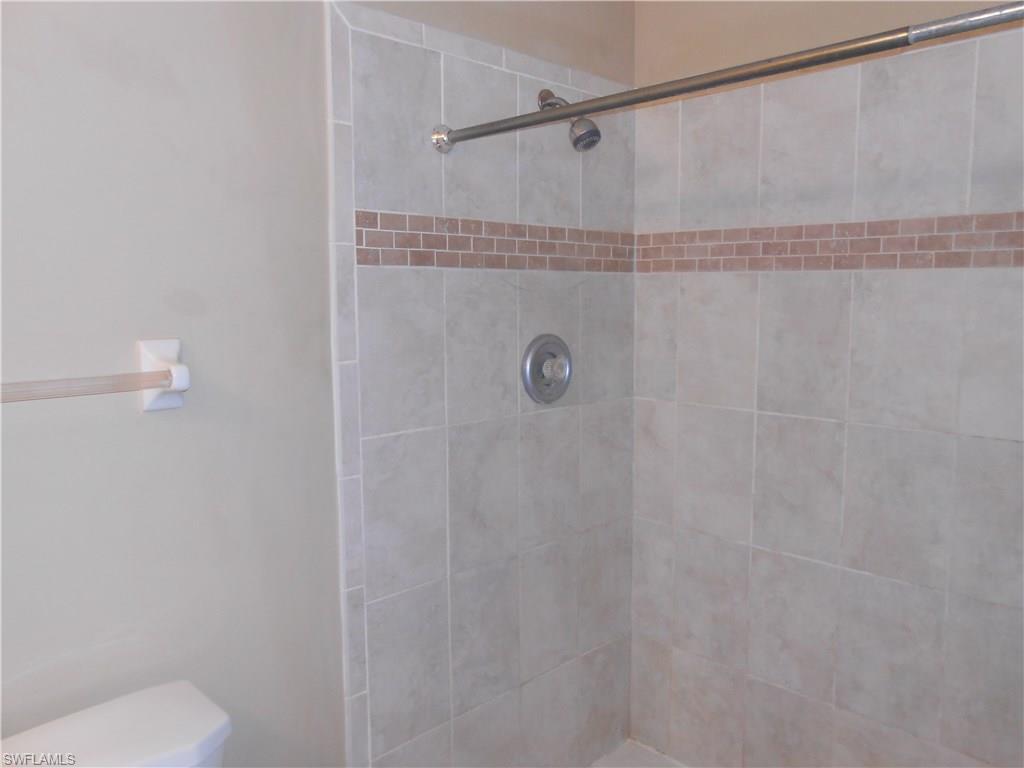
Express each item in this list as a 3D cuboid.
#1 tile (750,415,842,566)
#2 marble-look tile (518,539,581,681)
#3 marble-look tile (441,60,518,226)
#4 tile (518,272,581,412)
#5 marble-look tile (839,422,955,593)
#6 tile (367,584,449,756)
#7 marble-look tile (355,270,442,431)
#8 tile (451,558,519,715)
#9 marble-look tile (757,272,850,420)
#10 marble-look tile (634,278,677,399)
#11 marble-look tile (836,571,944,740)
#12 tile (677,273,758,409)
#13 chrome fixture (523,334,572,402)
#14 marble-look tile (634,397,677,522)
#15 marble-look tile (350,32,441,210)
[{"bbox_3d":[0.617,0.221,1.664,0.009,0.304,0.198,-6,9,-44],"label":"tile"},{"bbox_3d":[0.088,0.530,1.823,0.205,0.310,0.010,-6,9,-44],"label":"marble-look tile"},{"bbox_3d":[-0.063,-0.487,1.568,0.204,0.305,0.010,-6,9,-44],"label":"marble-look tile"},{"bbox_3d":[0.086,-0.095,1.757,0.205,0.313,0.010,-6,9,-44],"label":"tile"},{"bbox_3d":[0.776,0.241,1.556,0.010,0.311,0.203,-6,9,-44],"label":"marble-look tile"},{"bbox_3d":[-0.206,0.562,1.535,0.201,0.310,0.010,-6,9,-44],"label":"tile"},{"bbox_3d":[-0.212,-0.065,1.500,0.205,0.320,0.010,-6,9,-44],"label":"marble-look tile"},{"bbox_3d":[-0.057,0.535,1.649,0.199,0.304,0.009,-6,9,-44],"label":"tile"},{"bbox_3d":[0.642,-0.086,1.697,0.010,0.320,0.206,-6,9,-44],"label":"marble-look tile"},{"bbox_3d":[0.365,-0.115,1.934,0.010,0.313,0.127,-6,9,-44],"label":"marble-look tile"},{"bbox_3d":[0.760,0.542,1.554,0.009,0.304,0.199,-6,9,-44],"label":"marble-look tile"},{"bbox_3d":[0.493,-0.104,1.847,0.010,0.320,0.210,-6,9,-44],"label":"tile"},{"bbox_3d":[0.103,-0.032,1.772,0.164,0.164,0.055,-6,9,-44],"label":"chrome fixture"},{"bbox_3d":[0.357,0.195,1.927,0.009,0.304,0.126,-6,9,-44],"label":"marble-look tile"},{"bbox_3d":[-0.214,-0.483,1.455,0.205,0.316,0.010,-6,9,-44],"label":"marble-look tile"}]

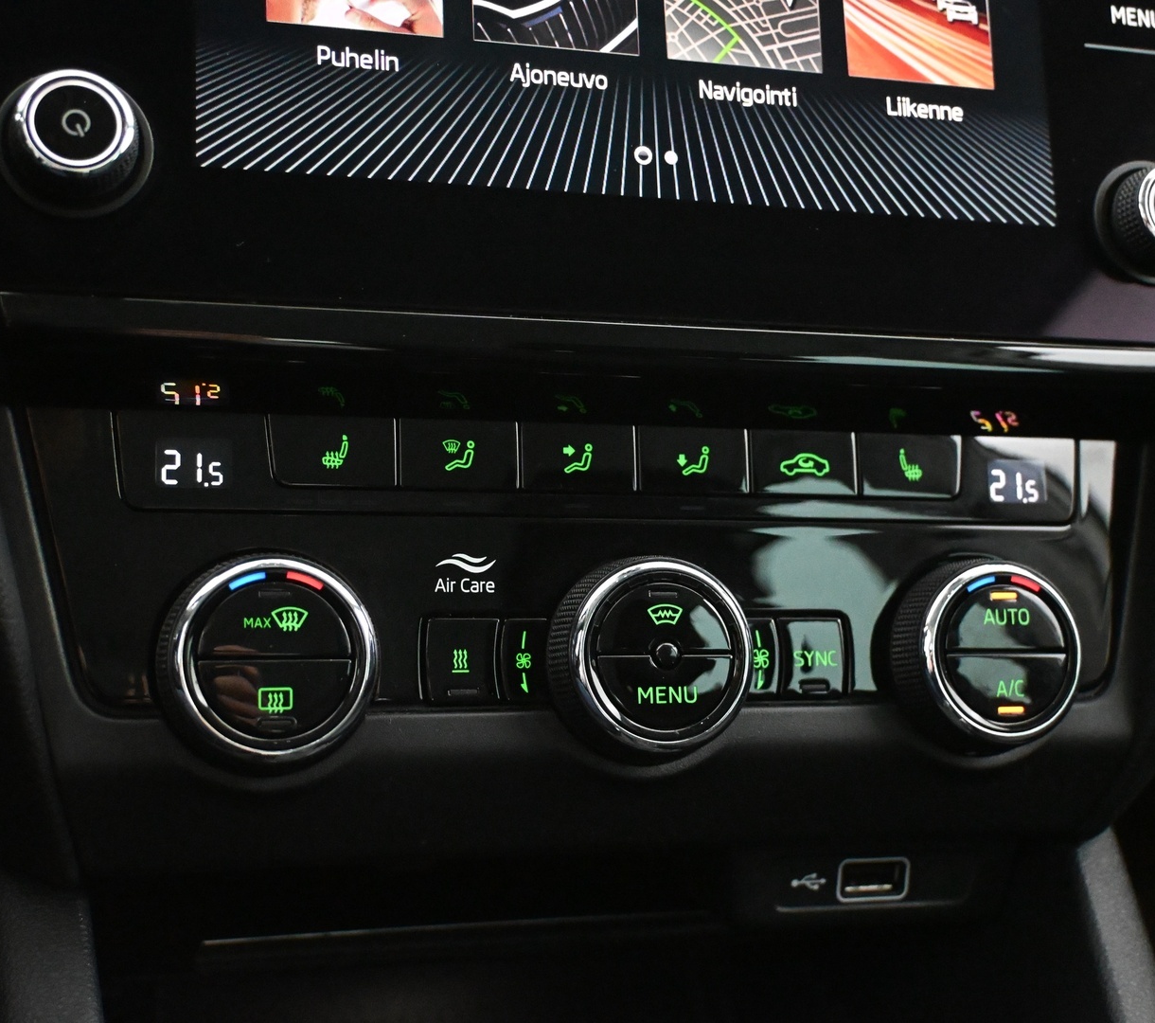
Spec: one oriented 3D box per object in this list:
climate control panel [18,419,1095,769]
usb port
[{"bbox_3d":[0.013,0.012,0.341,0.228,0.069,0.025,1,-9,-17],"label":"climate control panel"},{"bbox_3d":[0.060,0.076,0.366,0.016,0.009,0.007,1,8,-17],"label":"usb port"}]

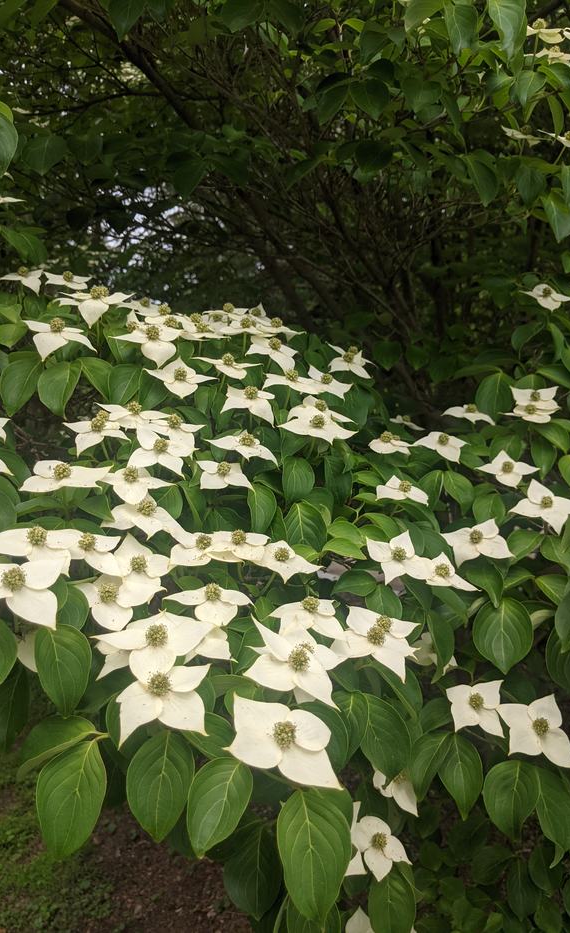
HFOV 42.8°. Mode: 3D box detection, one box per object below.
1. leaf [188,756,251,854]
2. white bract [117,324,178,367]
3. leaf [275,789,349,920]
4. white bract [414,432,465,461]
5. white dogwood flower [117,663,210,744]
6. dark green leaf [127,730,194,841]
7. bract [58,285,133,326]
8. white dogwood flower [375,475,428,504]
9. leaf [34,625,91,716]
[{"bbox_3d":[-0.050,0.258,0.550,0.046,0.080,0.018,19,-14,2],"label":"leaf"},{"bbox_3d":[-0.166,-0.146,0.870,0.080,0.033,0.075,0,30,0],"label":"white bract"},{"bbox_3d":[0.022,0.302,0.570,0.055,0.094,0.020,0,-17,0],"label":"leaf"},{"bbox_3d":[0.251,-0.033,1.190,0.080,0.027,0.072,0,35,0],"label":"white bract"},{"bbox_3d":[-0.093,0.182,0.560,0.077,0.030,0.077,-6,30,3],"label":"white dogwood flower"},{"bbox_3d":[-0.102,0.262,0.600,0.051,0.087,0.020,0,-8,0],"label":"dark green leaf"},{"bbox_3d":[-0.239,-0.203,0.920,0.090,0.034,0.080,0,28,0],"label":"bract"},{"bbox_3d":[0.168,0.033,1.060,0.074,0.026,0.072,0,28,0],"label":"white dogwood flower"},{"bbox_3d":[-0.186,0.171,0.610,0.047,0.080,0.018,-9,-13,-5],"label":"leaf"}]

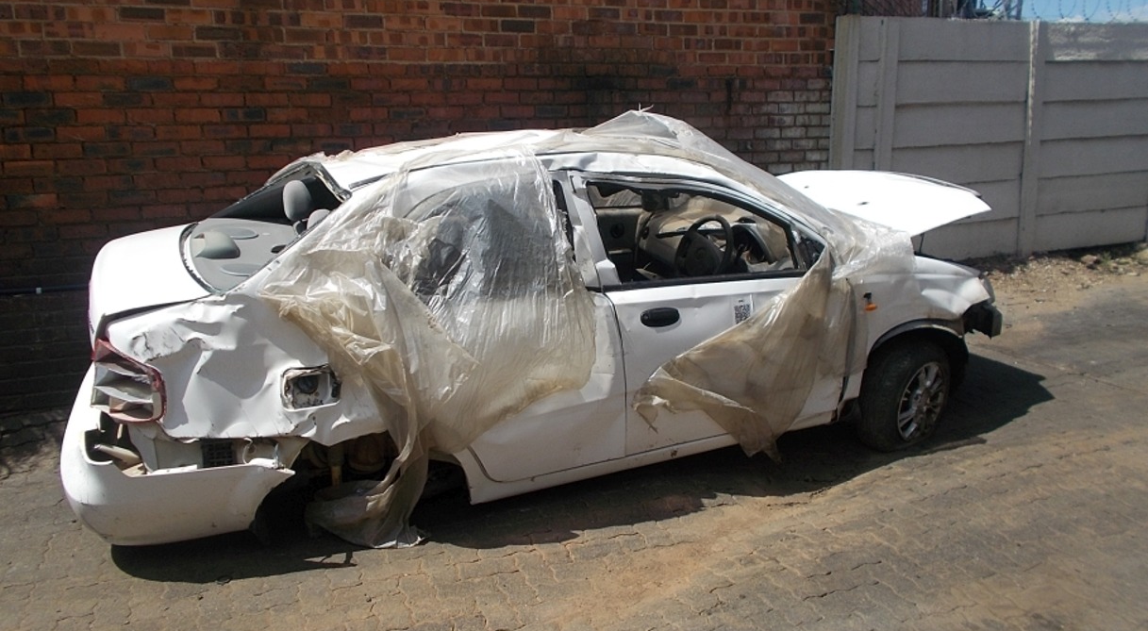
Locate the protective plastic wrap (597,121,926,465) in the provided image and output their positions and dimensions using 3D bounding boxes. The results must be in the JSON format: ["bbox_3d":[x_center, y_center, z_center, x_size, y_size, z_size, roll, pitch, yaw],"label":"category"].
[{"bbox_3d":[0.765,-0.214,3.850,1.600,1.340,1.040,-7,18,-21],"label":"protective plastic wrap"}]

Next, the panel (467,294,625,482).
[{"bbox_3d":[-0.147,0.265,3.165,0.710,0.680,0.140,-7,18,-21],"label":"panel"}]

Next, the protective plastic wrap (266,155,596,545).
[{"bbox_3d":[-0.489,0.132,3.060,1.150,1.360,0.520,-7,18,-21],"label":"protective plastic wrap"}]

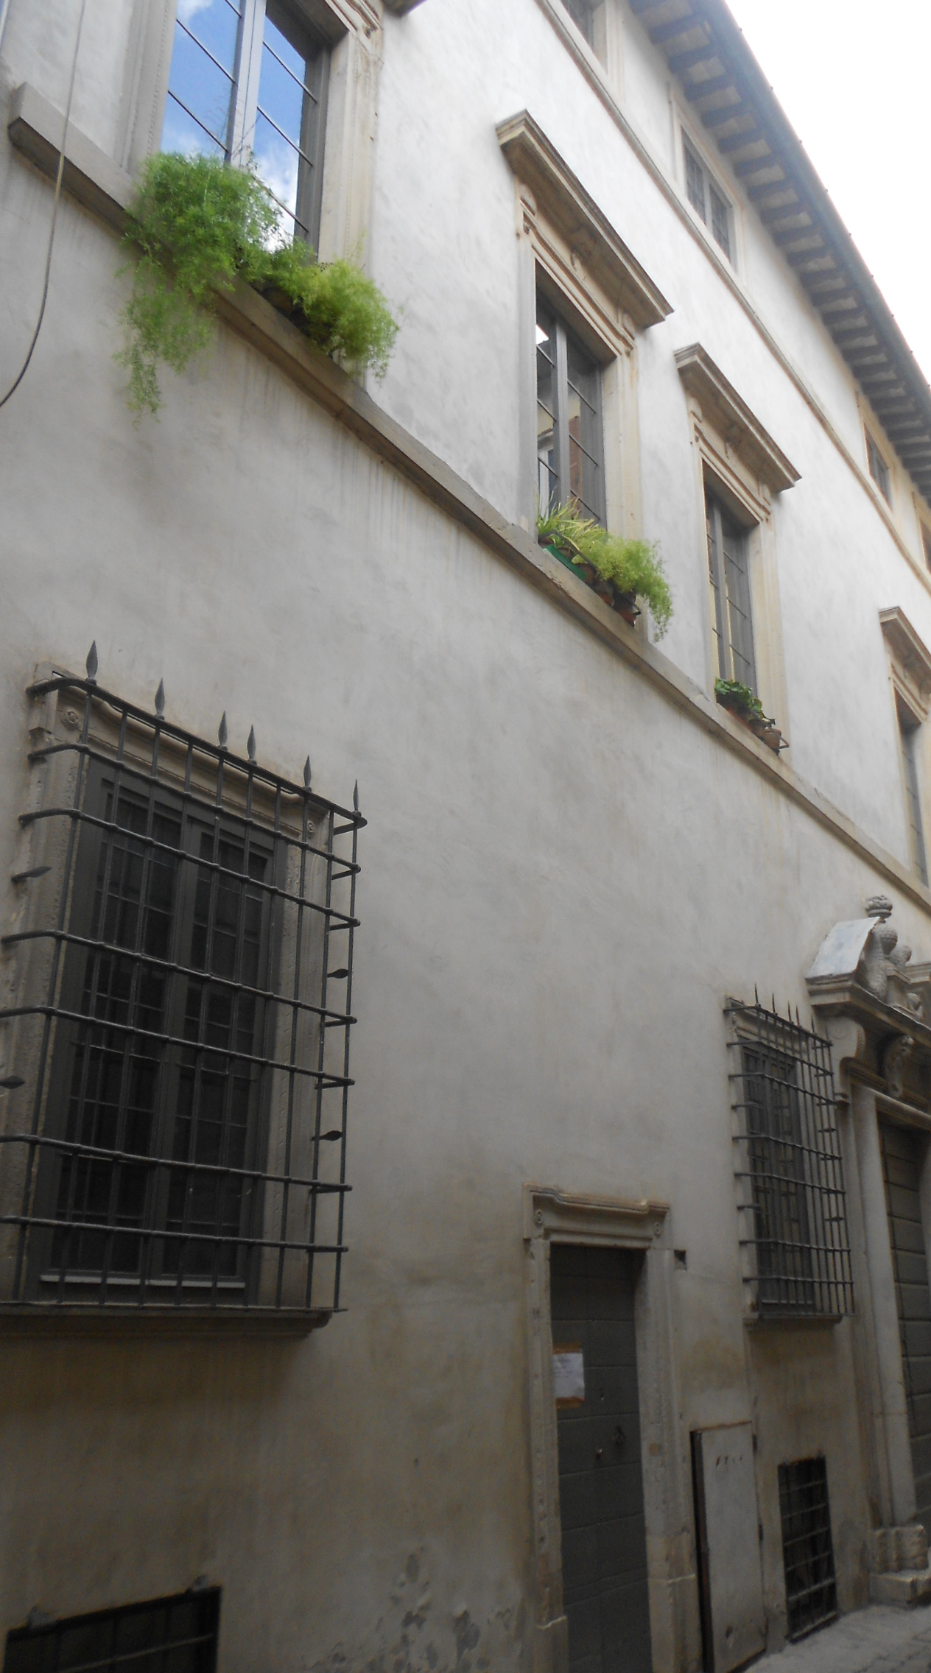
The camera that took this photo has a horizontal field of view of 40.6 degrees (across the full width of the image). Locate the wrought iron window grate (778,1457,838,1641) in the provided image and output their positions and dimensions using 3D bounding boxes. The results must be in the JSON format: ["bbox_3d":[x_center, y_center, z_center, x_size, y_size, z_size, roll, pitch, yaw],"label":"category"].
[{"bbox_3d":[2.004,4.196,7.470,0.080,0.864,0.774,-14,-25,33],"label":"wrought iron window grate"}]

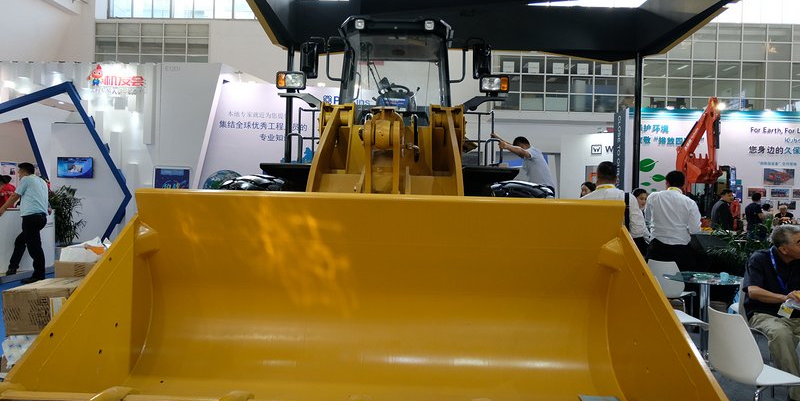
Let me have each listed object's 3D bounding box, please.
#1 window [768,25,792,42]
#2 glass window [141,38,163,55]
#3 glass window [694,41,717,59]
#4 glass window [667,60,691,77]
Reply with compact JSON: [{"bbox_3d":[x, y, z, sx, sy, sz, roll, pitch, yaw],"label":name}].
[{"bbox_3d":[15.710,-6.920,22.052,0.958,0.744,0.080,2,0,2],"label":"window"},{"bbox_3d":[-12.351,-7.701,26.576,1.089,0.811,0.100,2,0,2],"label":"glass window"},{"bbox_3d":[14.719,-7.238,25.732,1.112,0.844,0.100,2,0,2],"label":"glass window"},{"bbox_3d":[12.888,-6.036,24.519,1.033,0.771,0.100,2,0,2],"label":"glass window"}]

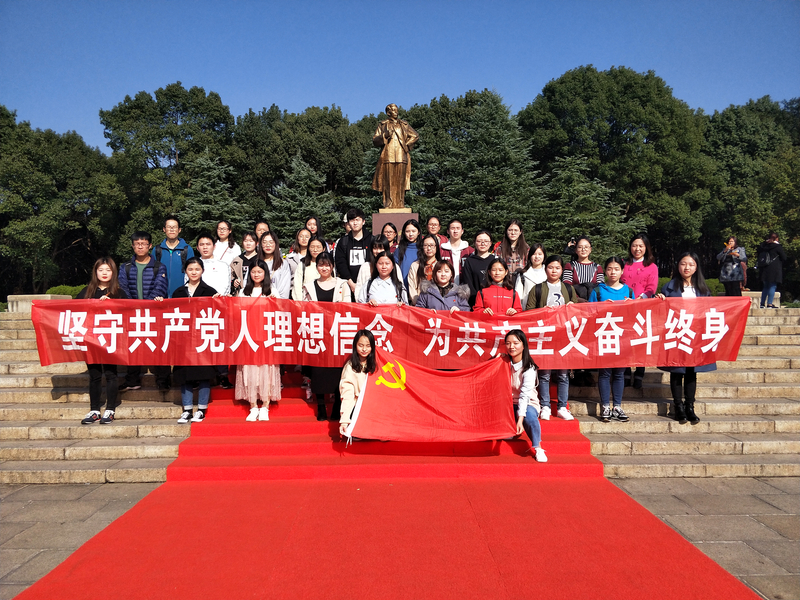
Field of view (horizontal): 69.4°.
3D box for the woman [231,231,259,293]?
[{"bbox_3d":[-1.836,-0.011,6.909,0.440,1.616,0.320,0,0,-1],"label":"woman"}]

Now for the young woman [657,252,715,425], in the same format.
[{"bbox_3d":[2.844,0.362,5.736,0.490,1.667,0.340,0,0,-1],"label":"young woman"}]

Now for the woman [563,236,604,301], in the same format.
[{"bbox_3d":[1.974,0.124,6.202,0.450,1.612,0.340,0,0,7],"label":"woman"}]

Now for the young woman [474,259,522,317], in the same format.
[{"bbox_3d":[0.972,0.396,5.820,0.480,1.620,0.350,0,-1,2],"label":"young woman"}]

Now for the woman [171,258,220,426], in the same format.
[{"bbox_3d":[-1.933,0.380,5.499,0.460,1.589,0.380,0,0,-8],"label":"woman"}]

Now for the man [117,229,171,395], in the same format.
[{"bbox_3d":[-2.843,0.119,6.430,0.560,1.740,0.350,0,-1,-9],"label":"man"}]

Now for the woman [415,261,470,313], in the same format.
[{"bbox_3d":[0.410,0.393,5.515,0.520,1.540,0.380,0,0,1],"label":"woman"}]

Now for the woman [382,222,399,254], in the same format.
[{"bbox_3d":[-0.118,-0.105,7.200,0.460,1.650,0.320,0,-1,-1],"label":"woman"}]

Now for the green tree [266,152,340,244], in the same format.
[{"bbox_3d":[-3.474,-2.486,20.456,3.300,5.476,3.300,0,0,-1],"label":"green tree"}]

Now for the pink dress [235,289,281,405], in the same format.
[{"bbox_3d":[-1.430,0.463,5.800,0.470,1.140,0.360,0,-1,-4],"label":"pink dress"}]

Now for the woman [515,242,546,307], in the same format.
[{"bbox_3d":[1.490,0.168,6.400,0.460,1.600,0.320,0,-1,4],"label":"woman"}]

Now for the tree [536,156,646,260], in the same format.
[{"bbox_3d":[7.496,-2.597,22.500,4.600,5.950,4.400,0,-1,-1],"label":"tree"}]

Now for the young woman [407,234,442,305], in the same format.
[{"bbox_3d":[0.323,0.095,6.549,0.460,1.663,0.330,0,0,-1],"label":"young woman"}]

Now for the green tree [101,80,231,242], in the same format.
[{"bbox_3d":[-10.830,-4.903,26.852,6.600,10.419,6.600,0,0,-1],"label":"green tree"}]

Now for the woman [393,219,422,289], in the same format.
[{"bbox_3d":[0.117,-0.138,7.125,0.440,1.709,0.320,0,0,-1],"label":"woman"}]

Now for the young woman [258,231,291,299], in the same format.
[{"bbox_3d":[-1.364,0.103,6.151,0.430,1.687,0.340,0,0,-6],"label":"young woman"}]

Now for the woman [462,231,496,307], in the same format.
[{"bbox_3d":[0.933,0.013,6.781,0.450,1.657,0.320,0,0,-1],"label":"woman"}]

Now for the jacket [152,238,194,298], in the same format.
[{"bbox_3d":[-2.647,-0.369,6.755,0.520,0.700,0.320,0,0,-9],"label":"jacket"}]

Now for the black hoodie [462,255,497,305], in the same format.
[{"bbox_3d":[0.885,-0.179,6.186,0.470,0.660,0.300,0,0,3],"label":"black hoodie"}]

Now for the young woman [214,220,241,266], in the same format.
[{"bbox_3d":[-2.192,-0.158,7.259,0.430,1.656,0.300,0,0,-1],"label":"young woman"}]

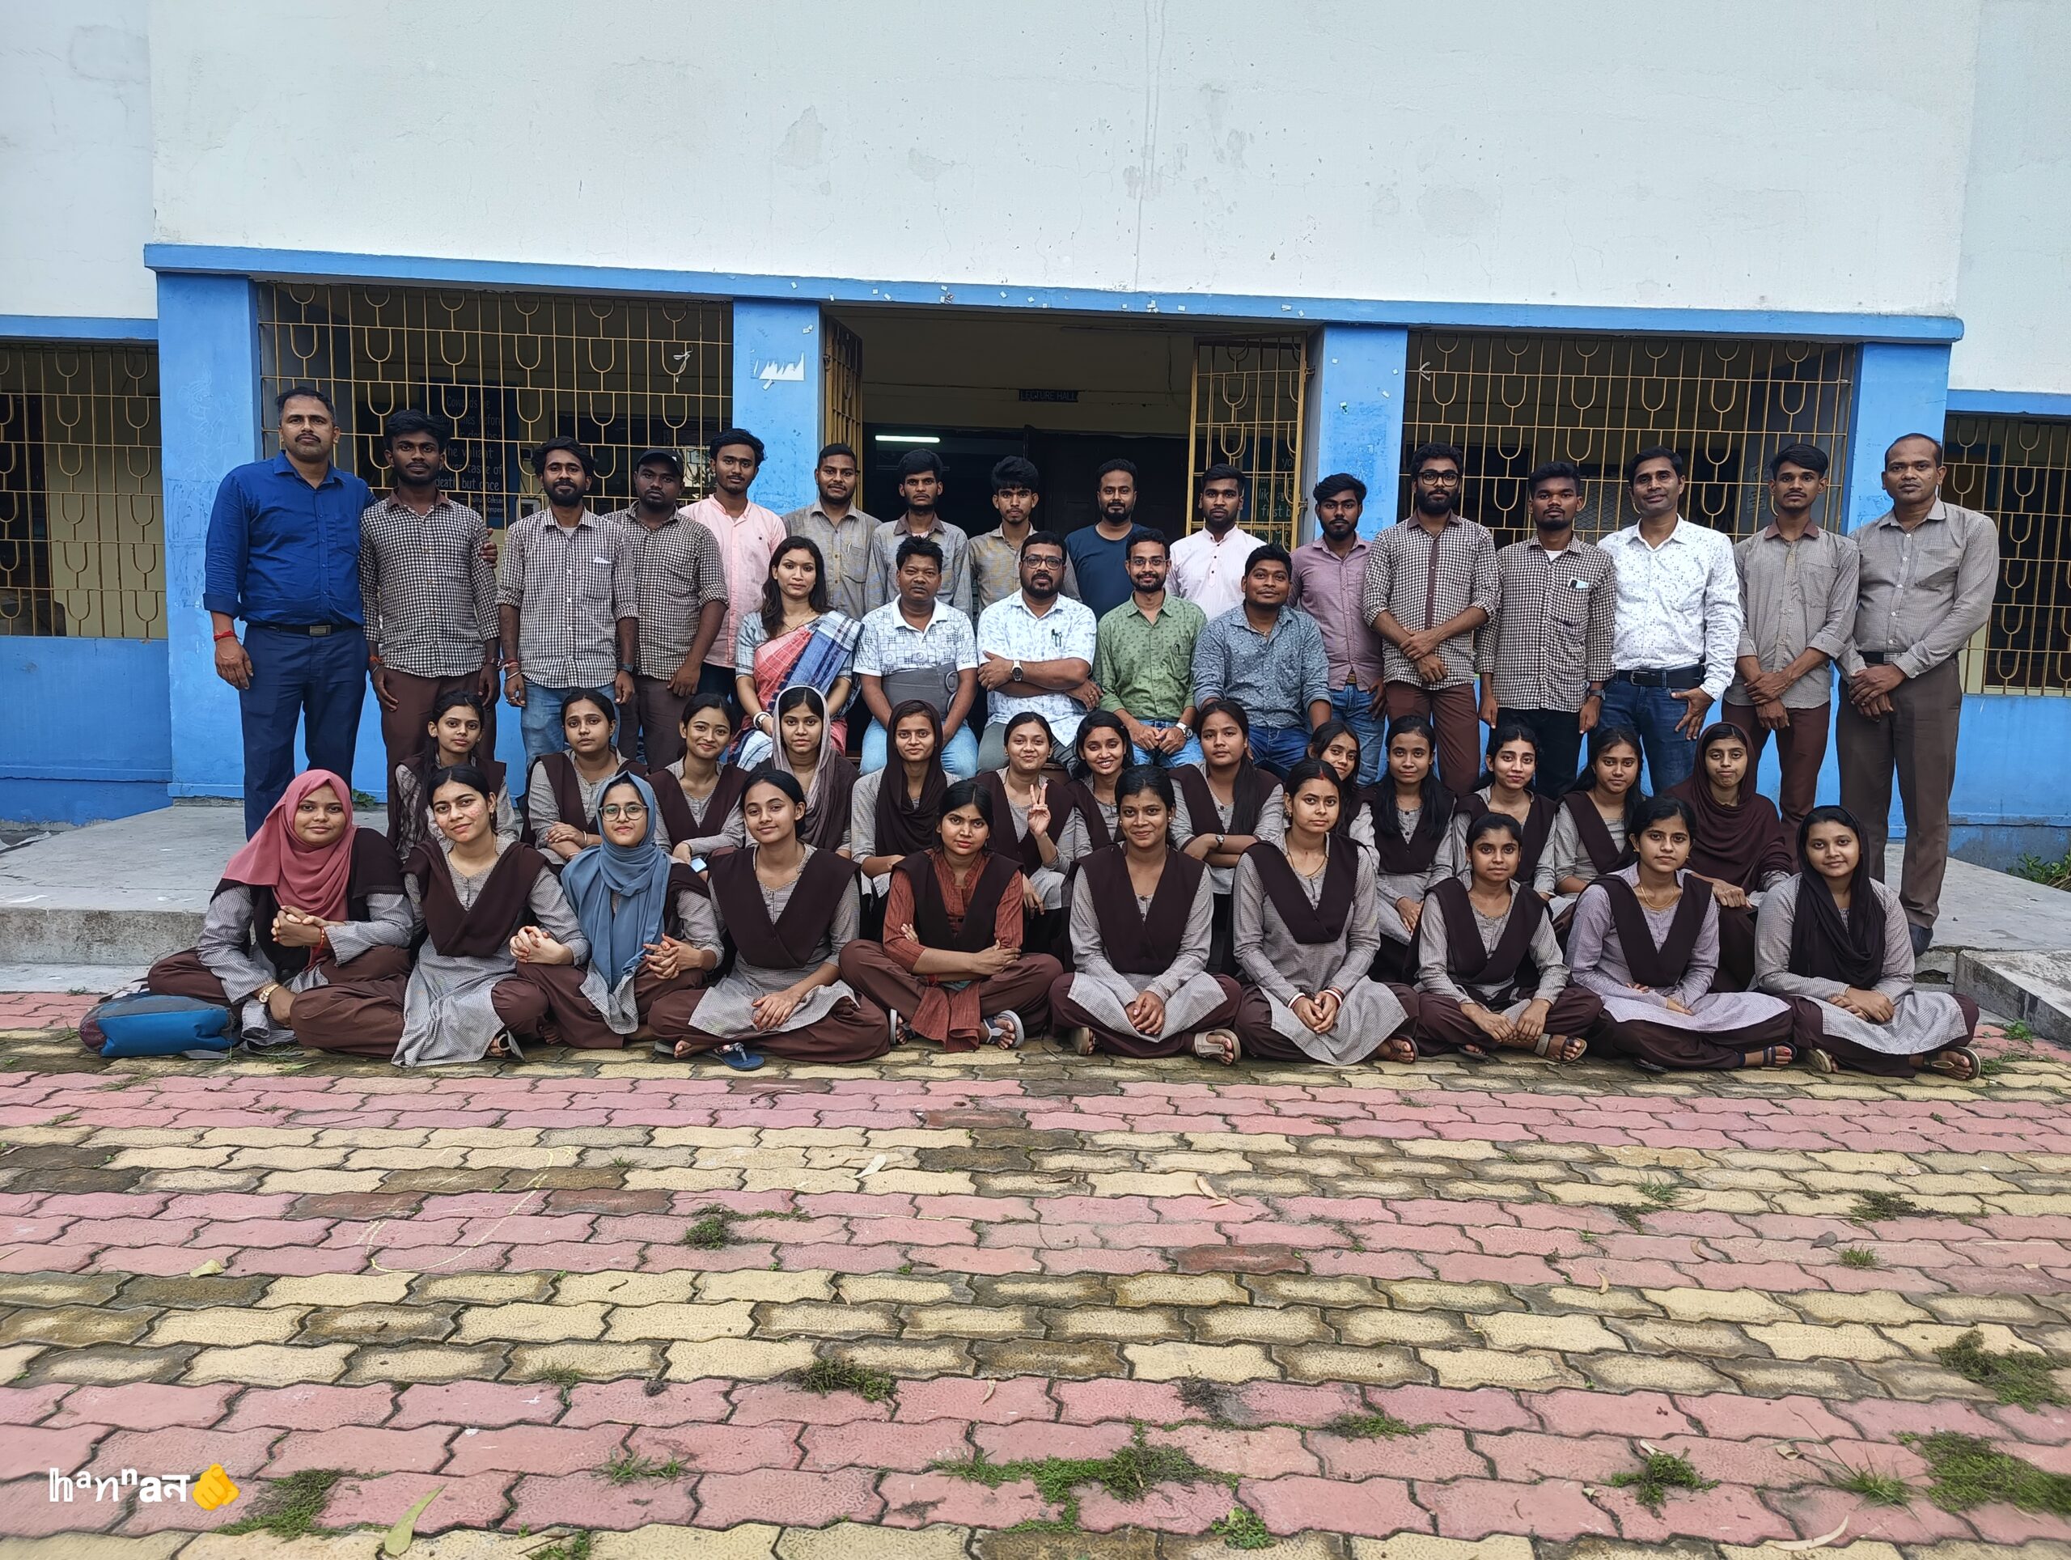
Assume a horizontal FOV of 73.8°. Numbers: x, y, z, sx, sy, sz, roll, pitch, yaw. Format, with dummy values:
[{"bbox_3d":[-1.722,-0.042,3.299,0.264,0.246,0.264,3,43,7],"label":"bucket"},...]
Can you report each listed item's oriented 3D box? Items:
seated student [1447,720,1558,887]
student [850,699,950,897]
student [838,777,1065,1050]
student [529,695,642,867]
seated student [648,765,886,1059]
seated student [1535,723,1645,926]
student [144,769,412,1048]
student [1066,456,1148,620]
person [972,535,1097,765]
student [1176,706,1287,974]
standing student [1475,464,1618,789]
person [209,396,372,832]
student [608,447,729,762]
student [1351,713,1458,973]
[{"bbox_3d":[1.510,0.253,4.458,0.420,0.880,0.680,3,5,14],"label":"seated student"},{"bbox_3d":[-0.421,0.207,4.457,0.420,0.921,0.660,1,5,-4],"label":"student"},{"bbox_3d":[-0.243,0.357,4.023,0.630,0.718,0.560,1,6,-2],"label":"student"},{"bbox_3d":[-1.425,0.177,4.358,0.430,0.885,0.680,0,5,-14],"label":"student"},{"bbox_3d":[-0.747,0.350,3.893,0.650,0.730,0.580,2,6,3],"label":"seated student"},{"bbox_3d":[1.839,0.276,4.521,0.460,0.889,0.620,3,6,16],"label":"seated student"},{"bbox_3d":[-2.104,0.326,3.909,0.680,0.701,0.600,0,5,-20],"label":"student"},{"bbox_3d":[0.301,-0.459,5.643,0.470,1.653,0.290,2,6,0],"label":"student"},{"bbox_3d":[0.009,-0.221,4.920,0.500,1.346,0.720,1,5,0],"label":"person"},{"bbox_3d":[0.626,0.211,4.427,0.430,0.920,0.680,2,5,6],"label":"student"},{"bbox_3d":[1.840,-0.327,4.936,0.470,1.645,0.290,3,5,16],"label":"standing student"},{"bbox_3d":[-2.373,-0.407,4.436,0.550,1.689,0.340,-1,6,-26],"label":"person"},{"bbox_3d":[-1.405,-0.429,5.236,0.470,1.638,0.300,0,5,-14],"label":"student"},{"bbox_3d":[1.209,0.251,4.488,0.420,0.906,0.660,2,5,10],"label":"student"}]

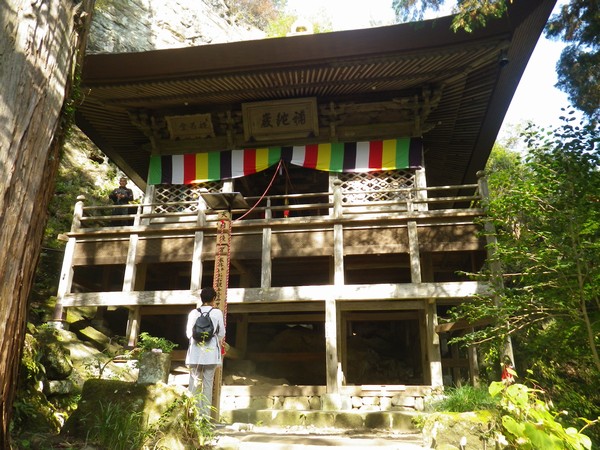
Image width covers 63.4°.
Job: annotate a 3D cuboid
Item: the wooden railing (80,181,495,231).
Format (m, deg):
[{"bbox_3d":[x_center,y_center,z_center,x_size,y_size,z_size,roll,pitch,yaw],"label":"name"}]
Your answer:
[{"bbox_3d":[-0.735,-0.340,10.287,8.844,0.632,0.220,-3,-20,8],"label":"wooden railing"}]

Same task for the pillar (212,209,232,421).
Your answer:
[{"bbox_3d":[-1.103,1.147,6.722,0.150,2.908,0.150,-3,-20,8],"label":"pillar"}]

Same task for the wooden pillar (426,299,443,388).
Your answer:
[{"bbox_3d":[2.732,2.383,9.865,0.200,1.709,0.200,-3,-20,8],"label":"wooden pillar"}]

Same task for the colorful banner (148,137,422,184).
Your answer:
[{"bbox_3d":[-0.466,-1.508,11.678,6.696,0.803,0.120,-3,-20,8],"label":"colorful banner"}]

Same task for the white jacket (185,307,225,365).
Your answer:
[{"bbox_3d":[-1.216,1.404,6.214,0.470,0.724,0.330,0,-20,2],"label":"white jacket"}]

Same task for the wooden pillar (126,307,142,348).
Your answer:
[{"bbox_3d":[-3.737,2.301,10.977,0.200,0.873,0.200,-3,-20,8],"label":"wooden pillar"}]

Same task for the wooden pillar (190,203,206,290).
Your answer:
[{"bbox_3d":[-2.110,0.444,10.227,0.155,1.943,0.155,-3,-20,8],"label":"wooden pillar"}]

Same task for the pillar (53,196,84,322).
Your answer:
[{"bbox_3d":[-5.004,0.671,10.627,0.180,2.823,0.180,-3,-20,8],"label":"pillar"}]

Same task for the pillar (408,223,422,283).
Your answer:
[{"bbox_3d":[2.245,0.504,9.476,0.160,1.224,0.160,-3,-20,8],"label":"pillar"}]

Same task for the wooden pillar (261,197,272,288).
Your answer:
[{"bbox_3d":[-0.685,0.352,10.022,0.160,1.909,0.160,-3,-20,8],"label":"wooden pillar"}]

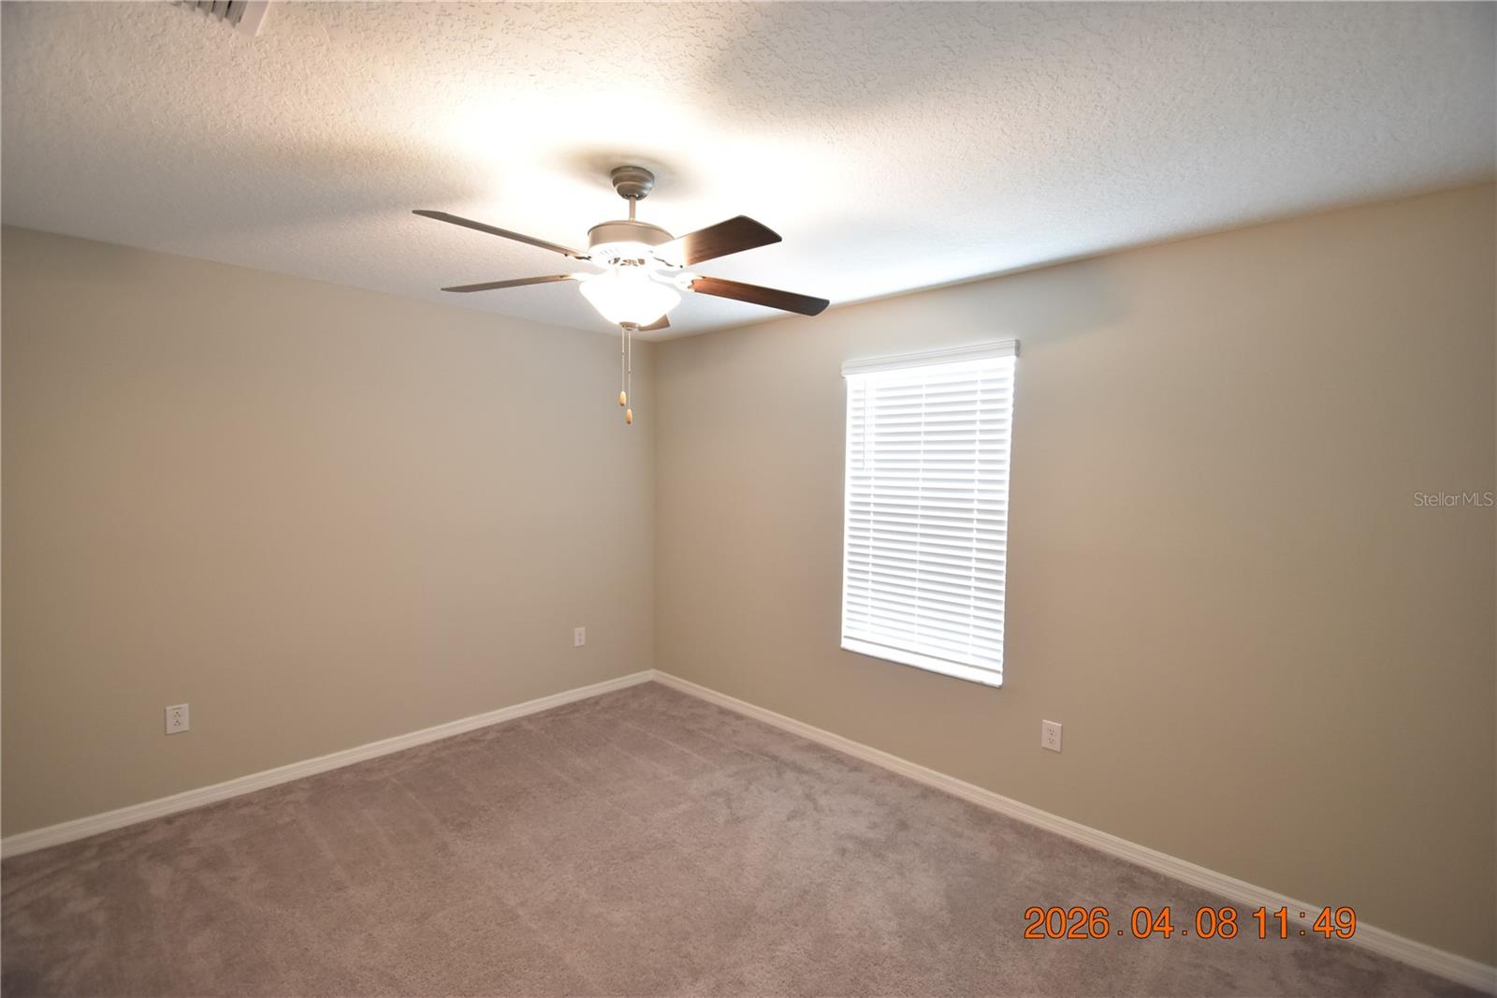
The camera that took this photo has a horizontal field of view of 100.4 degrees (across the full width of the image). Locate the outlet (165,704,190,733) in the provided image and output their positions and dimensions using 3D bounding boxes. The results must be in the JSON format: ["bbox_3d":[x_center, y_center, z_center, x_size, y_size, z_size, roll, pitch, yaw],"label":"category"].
[{"bbox_3d":[-2.520,0.971,2.754,0.007,0.117,0.072,4,4,43],"label":"outlet"}]

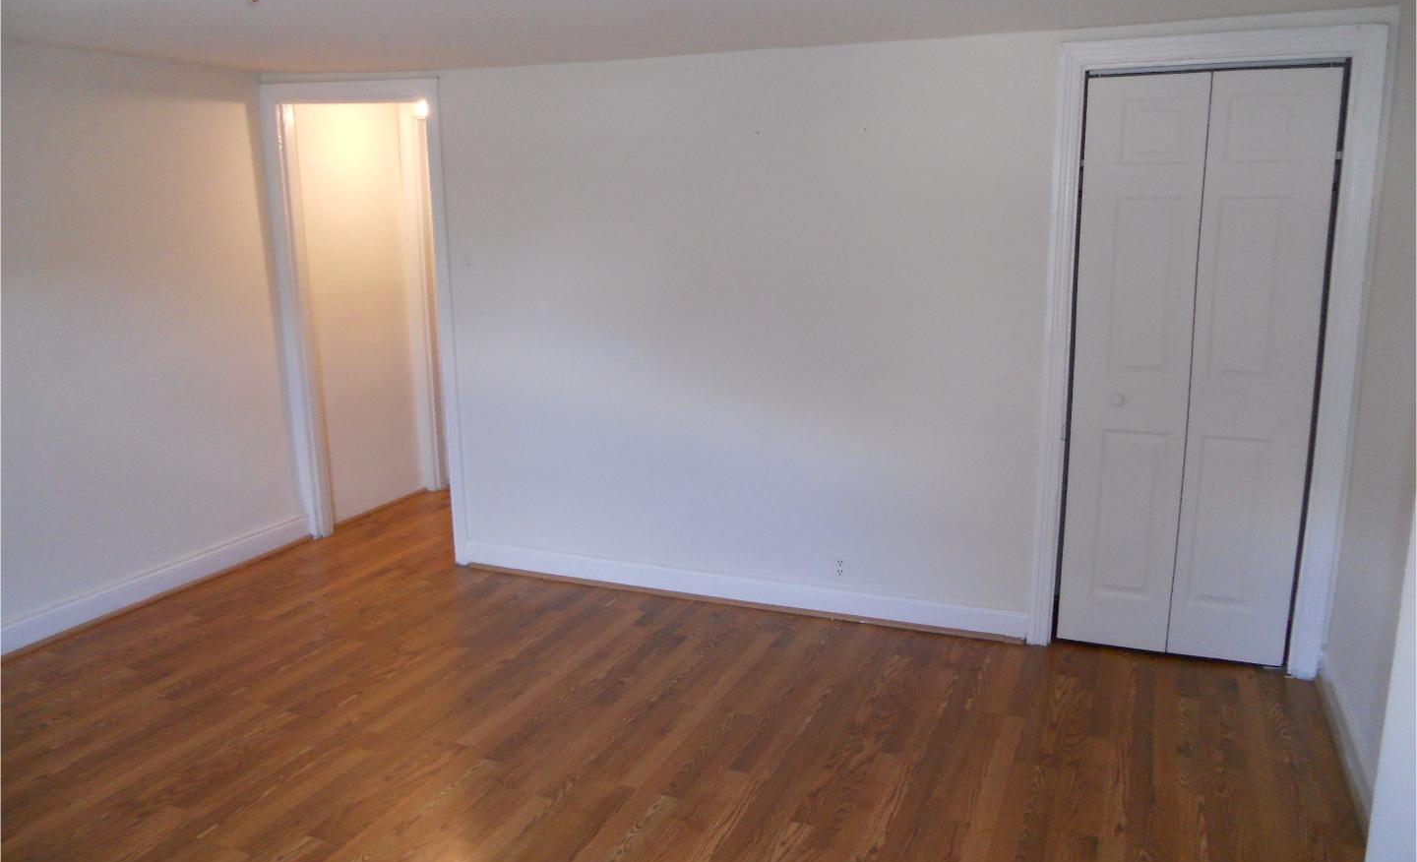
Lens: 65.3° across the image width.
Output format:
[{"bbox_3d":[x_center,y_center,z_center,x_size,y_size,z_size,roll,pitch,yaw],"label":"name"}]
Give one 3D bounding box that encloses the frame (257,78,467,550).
[{"bbox_3d":[-1.530,-0.472,5.038,0.959,2.129,0.120,4,13,22],"label":"frame"}]

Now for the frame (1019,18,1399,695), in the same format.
[{"bbox_3d":[1.628,-0.227,3.744,0.948,2.114,0.110,4,13,22],"label":"frame"}]

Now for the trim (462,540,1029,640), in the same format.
[{"bbox_3d":[0.051,0.643,4.556,2.445,0.112,0.020,4,13,22],"label":"trim"}]

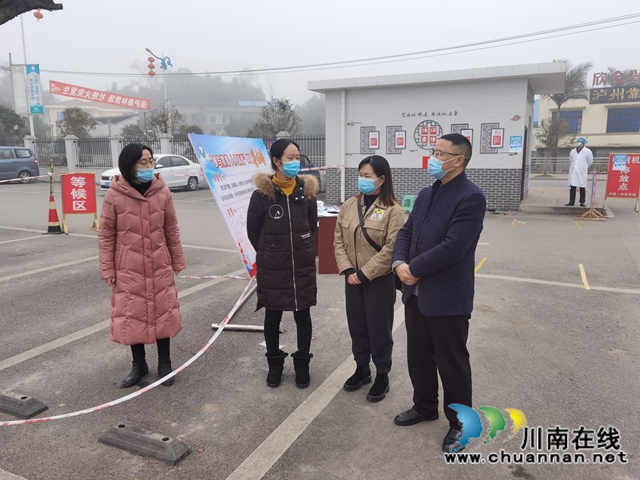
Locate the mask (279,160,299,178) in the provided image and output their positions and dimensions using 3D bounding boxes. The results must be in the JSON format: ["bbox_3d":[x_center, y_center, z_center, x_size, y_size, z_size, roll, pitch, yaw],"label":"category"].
[{"bbox_3d":[-0.193,-0.446,3.162,0.140,0.112,0.090,-6,11,-29],"label":"mask"}]

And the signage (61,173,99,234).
[{"bbox_3d":[-4.933,-0.785,10.260,0.660,1.173,0.420,-6,12,-31],"label":"signage"}]

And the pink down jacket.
[{"bbox_3d":[-1.193,0.131,3.346,0.550,1.120,0.360,-4,11,-21],"label":"pink down jacket"}]

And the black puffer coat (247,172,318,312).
[{"bbox_3d":[-0.248,0.017,3.300,0.450,0.897,0.340,-3,10,-16],"label":"black puffer coat"}]

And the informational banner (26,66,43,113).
[{"bbox_3d":[-15.414,-8.129,26.999,0.780,2.554,0.080,-1,10,-3],"label":"informational banner"}]

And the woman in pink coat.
[{"bbox_3d":[-1.196,0.178,3.354,0.550,1.636,0.380,-4,11,-21],"label":"woman in pink coat"}]

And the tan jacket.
[{"bbox_3d":[0.316,-0.013,3.123,0.460,0.525,0.330,5,11,29],"label":"tan jacket"}]

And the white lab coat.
[{"bbox_3d":[6.696,-1.875,12.822,0.510,1.005,0.340,9,13,43],"label":"white lab coat"}]

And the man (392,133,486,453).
[{"bbox_3d":[0.638,0.272,2.687,0.410,1.664,0.500,-9,13,-41],"label":"man"}]

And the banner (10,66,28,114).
[{"bbox_3d":[-15.939,-7.970,26.523,0.823,2.522,0.060,2,10,11],"label":"banner"}]

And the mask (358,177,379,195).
[{"bbox_3d":[0.304,-0.340,3.128,0.090,0.115,0.140,-10,14,-44],"label":"mask"}]

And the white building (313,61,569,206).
[{"bbox_3d":[3.782,-3.023,15.787,6.929,3.708,4.645,4,11,25],"label":"white building"}]

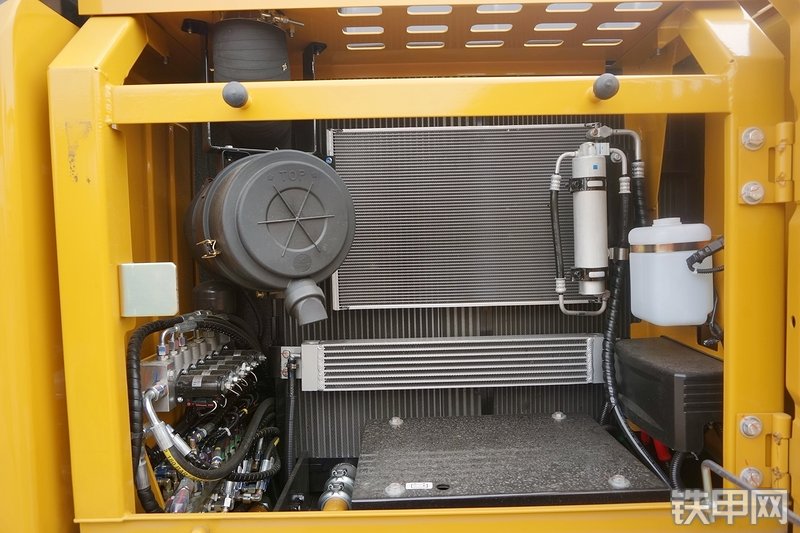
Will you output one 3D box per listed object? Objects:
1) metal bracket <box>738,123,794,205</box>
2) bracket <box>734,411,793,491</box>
[{"bbox_3d":[0.500,-0.141,0.727,0.070,0.108,0.028,-1,2,0],"label":"metal bracket"},{"bbox_3d":[0.515,0.257,0.750,0.070,0.108,0.028,-1,2,0],"label":"bracket"}]

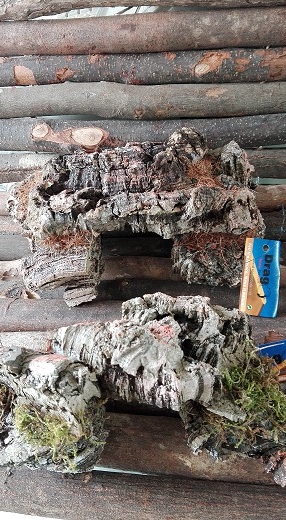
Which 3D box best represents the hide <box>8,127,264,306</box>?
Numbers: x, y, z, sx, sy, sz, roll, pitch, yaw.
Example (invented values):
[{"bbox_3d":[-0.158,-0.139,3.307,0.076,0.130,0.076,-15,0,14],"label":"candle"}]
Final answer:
[{"bbox_3d":[-0.008,-0.058,0.519,0.335,0.145,0.175,0,53,5],"label":"hide"}]

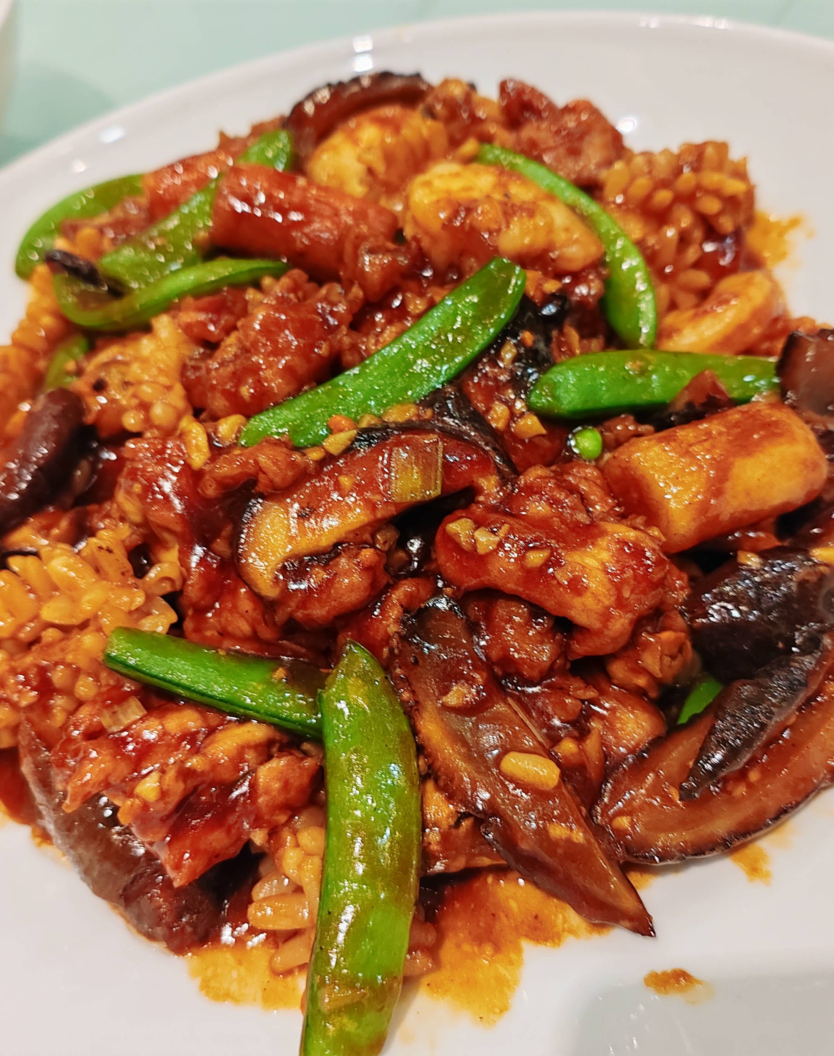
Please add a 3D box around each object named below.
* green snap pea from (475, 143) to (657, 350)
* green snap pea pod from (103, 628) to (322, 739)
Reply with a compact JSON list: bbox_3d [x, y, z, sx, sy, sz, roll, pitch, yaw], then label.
[{"bbox_3d":[0.032,-0.057,0.221,0.018,0.012,0.065,-29,57,-2],"label":"green snap pea"},{"bbox_3d":[-0.029,0.024,0.166,0.043,0.007,0.009,11,62,20],"label":"green snap pea pod"}]

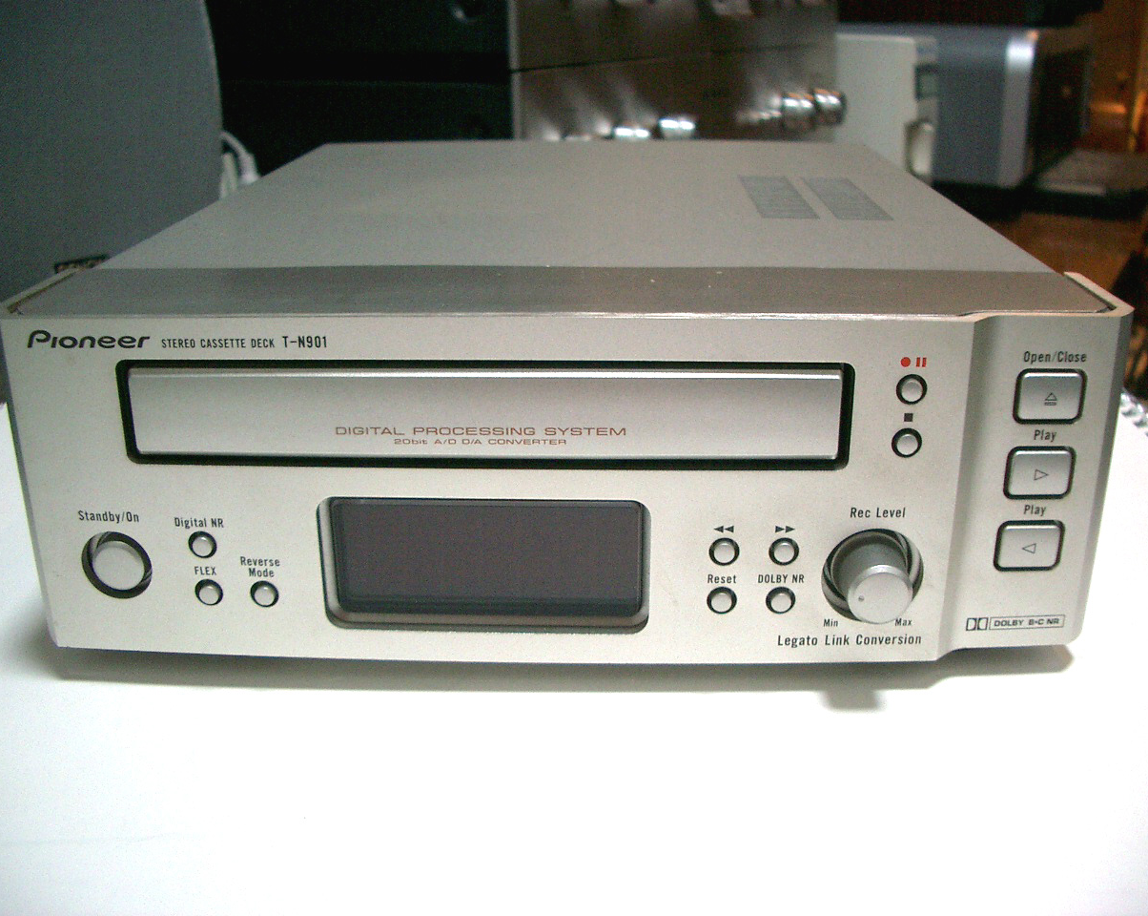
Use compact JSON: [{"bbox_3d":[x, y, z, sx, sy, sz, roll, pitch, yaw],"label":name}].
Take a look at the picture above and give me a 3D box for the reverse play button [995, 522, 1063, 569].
[{"bbox_3d":[0.088,0.017,0.239,0.012,0.009,0.004,0,21,2],"label":"reverse play button"}]

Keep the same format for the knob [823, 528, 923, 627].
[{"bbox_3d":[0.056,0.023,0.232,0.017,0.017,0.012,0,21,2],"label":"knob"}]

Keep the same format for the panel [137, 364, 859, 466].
[{"bbox_3d":[-0.017,-0.009,0.228,0.132,0.017,0.006,0,21,2],"label":"panel"}]

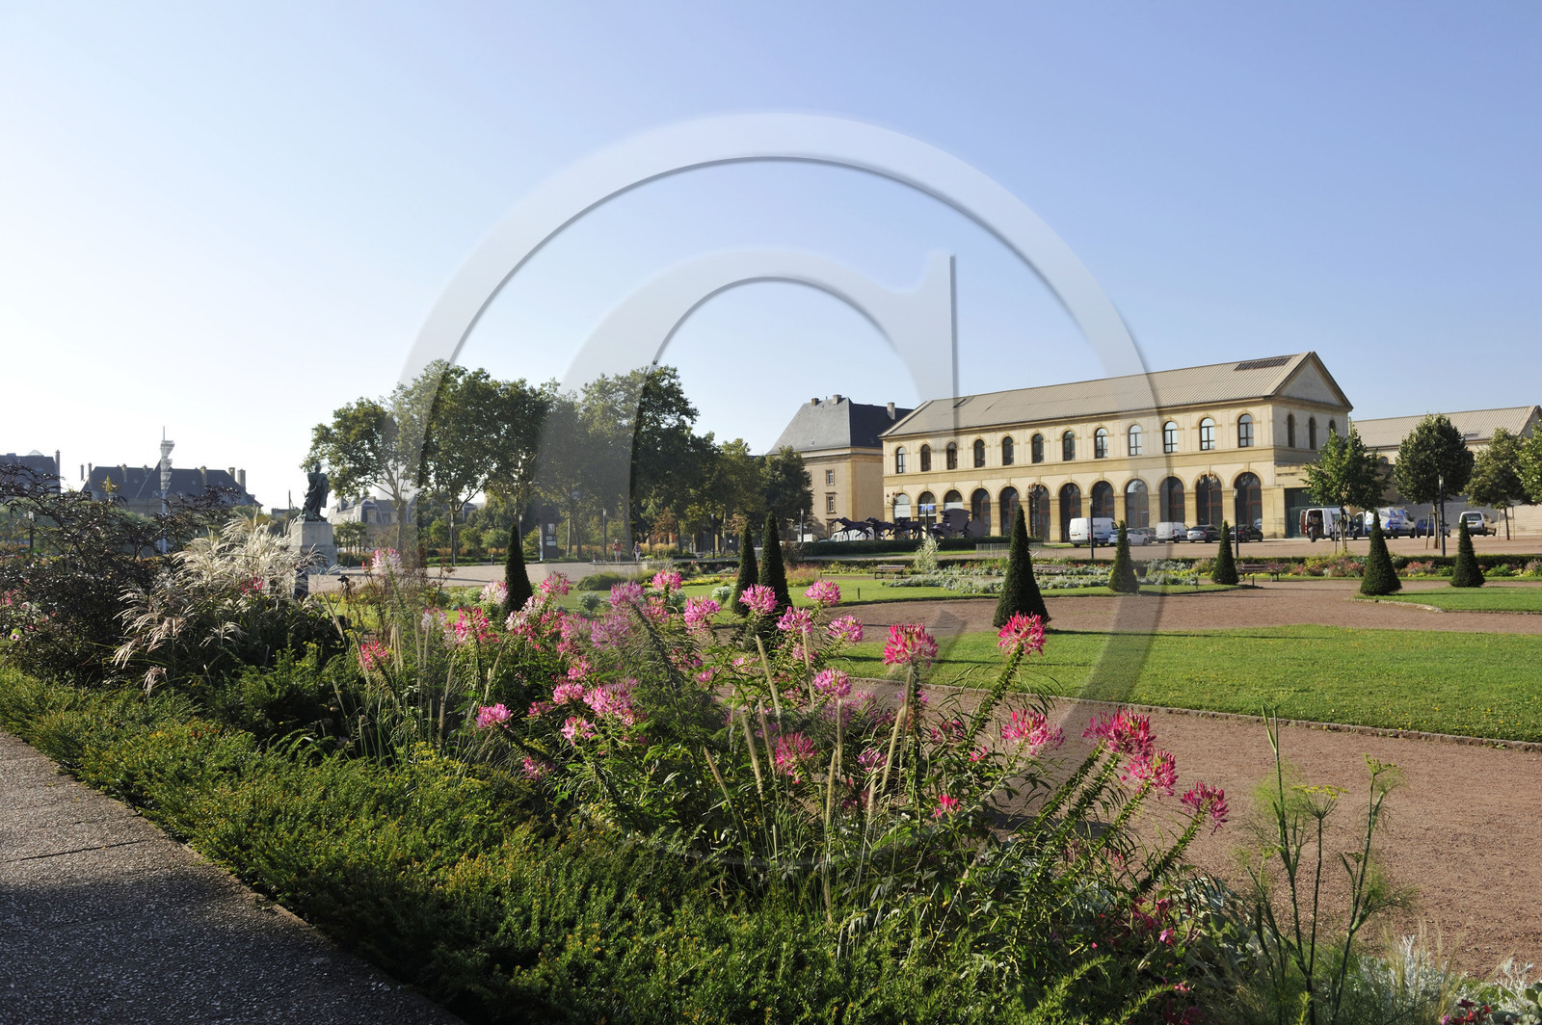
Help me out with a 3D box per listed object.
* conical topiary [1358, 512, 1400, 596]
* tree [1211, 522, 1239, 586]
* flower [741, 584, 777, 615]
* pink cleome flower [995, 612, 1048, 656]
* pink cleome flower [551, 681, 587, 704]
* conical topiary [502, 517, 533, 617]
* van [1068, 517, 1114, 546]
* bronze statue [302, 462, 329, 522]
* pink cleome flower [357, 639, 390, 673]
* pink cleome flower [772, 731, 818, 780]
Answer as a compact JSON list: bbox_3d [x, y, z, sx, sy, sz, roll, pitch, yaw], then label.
[{"bbox_3d":[20.529,1.410,40.500,1.236,2.822,1.236,-2,-2,27],"label":"conical topiary"},{"bbox_3d":[18.952,1.709,50.000,1.140,2.620,1.140,-1,-1,0],"label":"tree"},{"bbox_3d":[-0.048,0.350,4.800,0.150,0.130,0.150,-1,-1,0],"label":"flower"},{"bbox_3d":[0.793,0.384,3.800,0.156,0.134,0.156,-2,-1,12],"label":"pink cleome flower"},{"bbox_3d":[-0.876,0.781,5.200,0.152,0.094,0.152,-1,-1,-10],"label":"pink cleome flower"},{"bbox_3d":[-6.478,1.533,30.800,0.867,2.539,0.867,-1,-2,0],"label":"conical topiary"},{"bbox_3d":[28.200,1.763,103.829,5.300,2.470,2.020,1,-2,-44],"label":"van"},{"bbox_3d":[-26.638,-1.170,70.000,1.240,3.420,1.054,-1,-2,-30],"label":"bronze statue"},{"bbox_3d":[-2.024,0.736,6.100,0.166,0.172,0.166,-1,-1,0],"label":"pink cleome flower"},{"bbox_3d":[0.088,0.914,4.500,0.172,0.181,0.168,-1,-2,0],"label":"pink cleome flower"}]

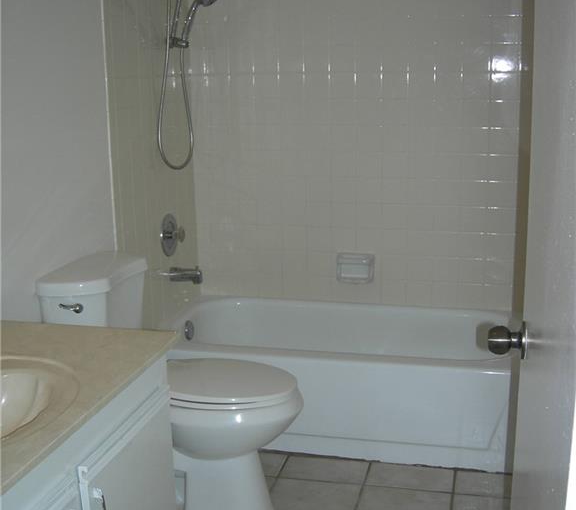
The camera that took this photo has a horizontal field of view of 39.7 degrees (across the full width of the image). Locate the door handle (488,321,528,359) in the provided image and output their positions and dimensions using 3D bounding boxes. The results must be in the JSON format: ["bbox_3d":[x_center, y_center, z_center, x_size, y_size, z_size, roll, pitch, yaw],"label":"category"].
[{"bbox_3d":[0.381,0.148,1.380,0.066,0.066,0.066,2,12,14],"label":"door handle"}]

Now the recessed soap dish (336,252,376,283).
[{"bbox_3d":[0.300,0.057,3.508,0.166,0.132,0.060,2,12,14],"label":"recessed soap dish"}]

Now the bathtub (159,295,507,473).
[{"bbox_3d":[0.243,0.476,3.206,1.524,0.372,0.755,2,12,14],"label":"bathtub"}]

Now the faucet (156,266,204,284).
[{"bbox_3d":[-0.424,0.089,3.337,0.142,0.068,0.055,2,12,14],"label":"faucet"}]

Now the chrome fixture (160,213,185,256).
[{"bbox_3d":[-0.462,-0.079,3.309,0.067,0.173,0.173,2,12,14],"label":"chrome fixture"}]

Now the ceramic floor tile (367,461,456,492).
[{"bbox_3d":[0.423,0.771,2.757,0.298,0.010,0.173,2,12,14],"label":"ceramic floor tile"}]

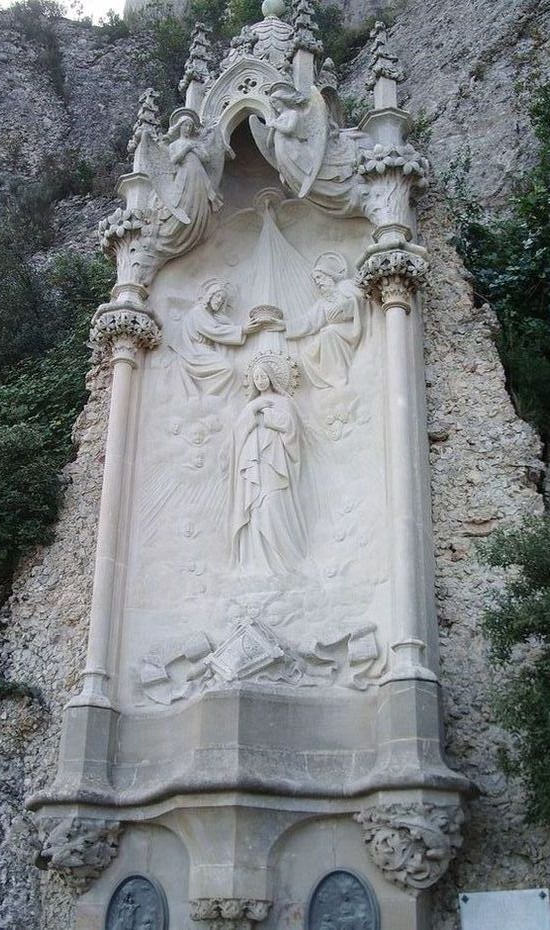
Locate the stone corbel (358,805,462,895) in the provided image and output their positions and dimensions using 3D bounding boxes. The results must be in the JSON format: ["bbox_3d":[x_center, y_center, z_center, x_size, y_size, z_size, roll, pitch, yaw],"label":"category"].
[{"bbox_3d":[0.683,1.915,5.485,0.533,0.407,0.369,-9,-28,19],"label":"stone corbel"}]

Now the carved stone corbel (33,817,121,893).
[{"bbox_3d":[-1.104,2.181,6.108,0.504,0.398,0.359,-9,-28,19],"label":"carved stone corbel"}]

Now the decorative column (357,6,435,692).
[{"bbox_3d":[0.770,-1.041,7.022,0.485,4.928,0.446,-9,-28,19],"label":"decorative column"}]

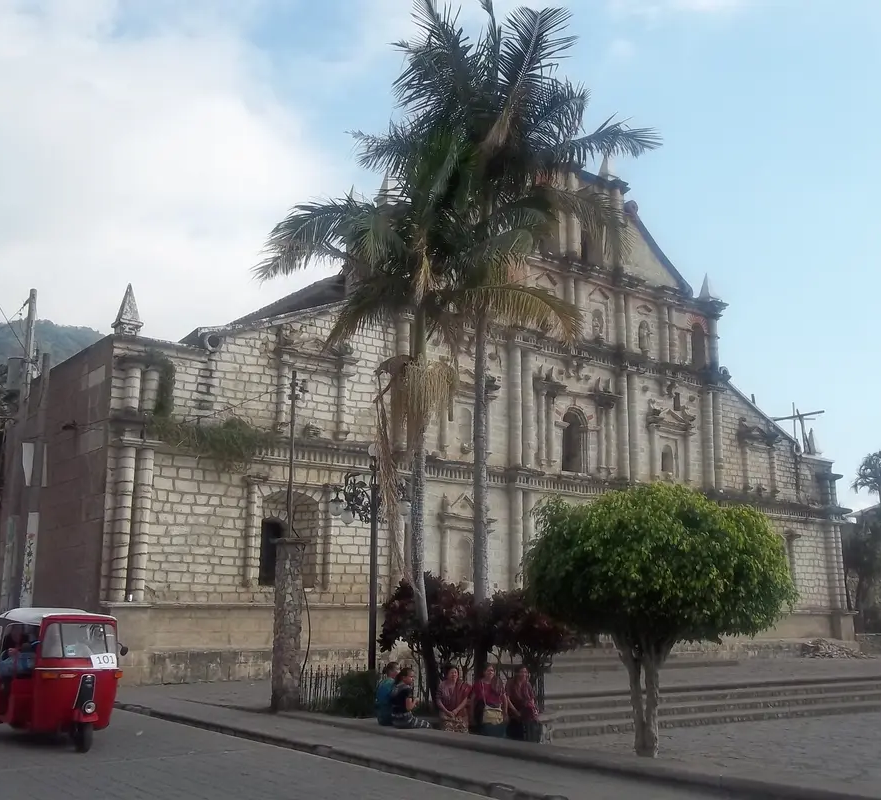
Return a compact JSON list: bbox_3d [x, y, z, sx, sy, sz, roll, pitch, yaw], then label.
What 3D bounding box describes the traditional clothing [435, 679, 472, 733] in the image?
[{"bbox_3d":[0.203,4.249,13.508,0.500,0.820,0.580,2,-12,-7],"label":"traditional clothing"}]

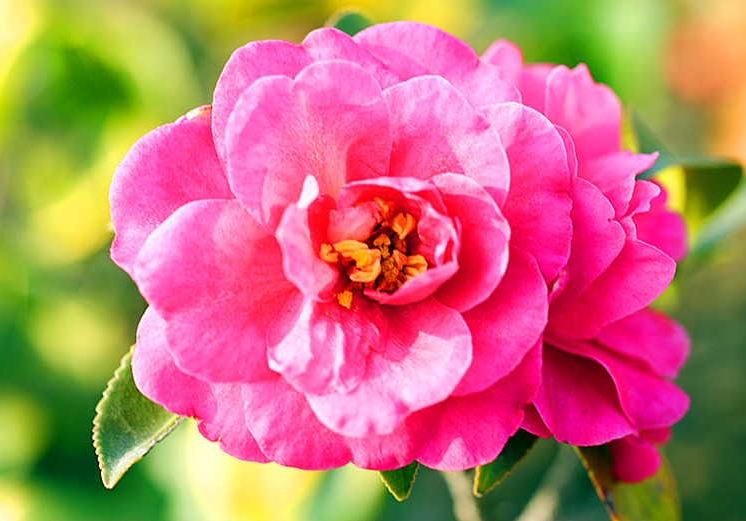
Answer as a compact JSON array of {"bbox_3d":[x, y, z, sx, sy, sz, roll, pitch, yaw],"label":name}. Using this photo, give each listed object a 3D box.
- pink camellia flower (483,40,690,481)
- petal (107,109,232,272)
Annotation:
[{"bbox_3d":[0.043,0.000,0.383,0.055,0.104,0.092,0,9,28],"label":"pink camellia flower"},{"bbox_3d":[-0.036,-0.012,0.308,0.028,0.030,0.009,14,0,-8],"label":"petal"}]

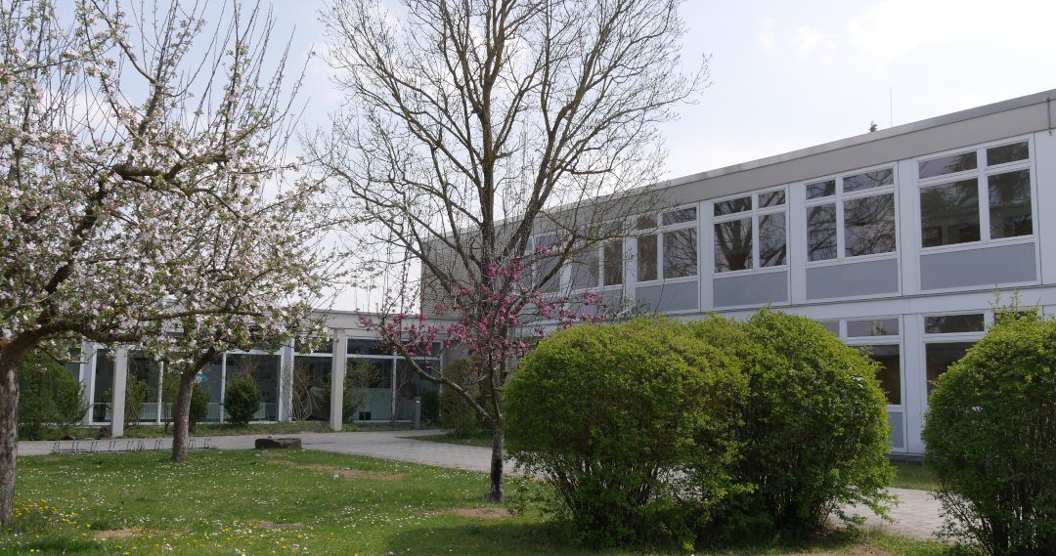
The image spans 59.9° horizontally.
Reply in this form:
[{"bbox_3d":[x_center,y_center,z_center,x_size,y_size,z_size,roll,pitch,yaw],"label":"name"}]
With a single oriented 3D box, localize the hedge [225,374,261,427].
[{"bbox_3d":[-9.317,3.982,29.827,1.150,1.600,1.150,6,-9,-37],"label":"hedge"}]

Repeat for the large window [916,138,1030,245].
[{"bbox_3d":[9.606,-1.755,19.753,0.140,2.077,2.457,6,-9,-37],"label":"large window"}]

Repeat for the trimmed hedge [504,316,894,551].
[{"bbox_3d":[1.830,1.515,9.750,4.050,2.400,2.400,2,-7,-11],"label":"trimmed hedge"}]

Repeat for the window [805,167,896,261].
[{"bbox_3d":[7.762,-1.481,22.111,0.140,2.055,2.450,6,-9,-37],"label":"window"}]

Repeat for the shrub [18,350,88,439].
[{"bbox_3d":[-13.601,3.292,26.018,2.100,2.500,1.600,6,-9,-37],"label":"shrub"}]

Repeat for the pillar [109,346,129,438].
[{"bbox_3d":[-11.943,3.135,26.808,0.260,2.984,0.265,6,-9,-37],"label":"pillar"}]

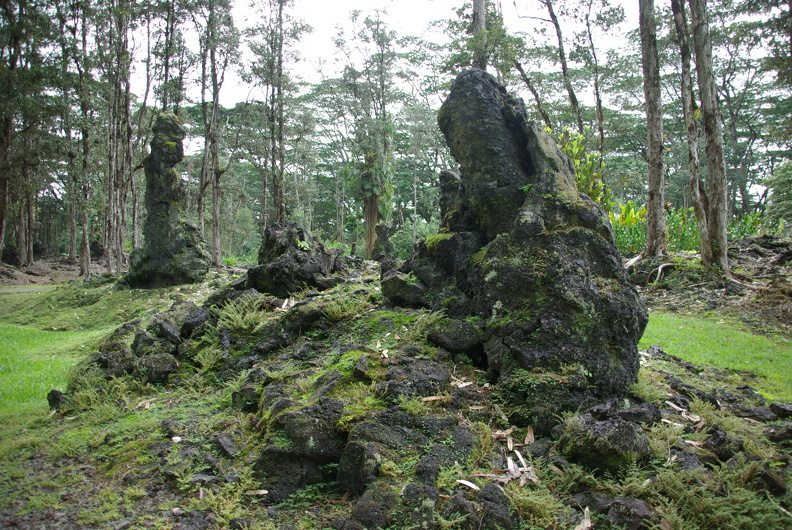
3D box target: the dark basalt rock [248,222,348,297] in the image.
[{"bbox_3d":[-1.312,-0.074,8.000,1.330,1.000,1.100,-1,1,0],"label":"dark basalt rock"}]

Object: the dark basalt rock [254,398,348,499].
[{"bbox_3d":[-0.628,1.212,3.950,0.580,0.560,0.500,0,1,0],"label":"dark basalt rock"}]

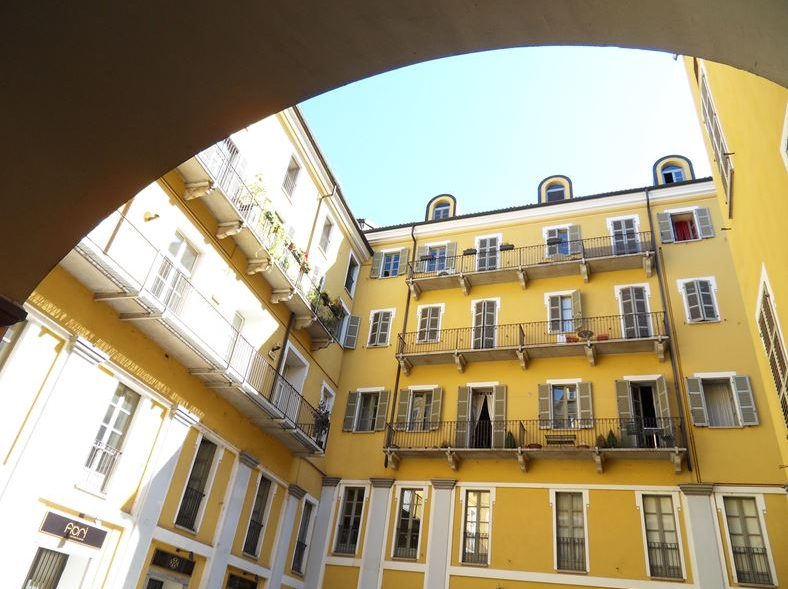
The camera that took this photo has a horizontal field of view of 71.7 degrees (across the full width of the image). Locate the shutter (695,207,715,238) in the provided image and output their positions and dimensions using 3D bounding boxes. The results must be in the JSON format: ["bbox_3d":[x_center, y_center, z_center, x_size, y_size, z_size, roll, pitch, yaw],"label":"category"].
[{"bbox_3d":[13.040,-2.991,22.861,0.471,1.548,0.050,-6,-35,22],"label":"shutter"}]

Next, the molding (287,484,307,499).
[{"bbox_3d":[-3.705,7.596,20.960,0.210,0.324,1.045,-3,-34,17],"label":"molding"}]

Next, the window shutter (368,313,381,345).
[{"bbox_3d":[-0.828,1.511,24.265,0.440,1.660,0.050,-16,-40,33],"label":"window shutter"}]

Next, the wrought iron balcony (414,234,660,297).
[{"bbox_3d":[5.490,-1.075,23.286,10.231,1.658,0.760,-6,-37,20],"label":"wrought iron balcony"}]

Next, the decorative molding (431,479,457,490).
[{"bbox_3d":[1.933,7.258,20.788,1.025,0.318,0.200,-6,-35,22],"label":"decorative molding"}]

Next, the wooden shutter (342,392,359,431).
[{"bbox_3d":[-1.847,5.136,23.953,0.480,1.833,0.050,-6,-35,21],"label":"wooden shutter"}]

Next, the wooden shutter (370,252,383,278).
[{"bbox_3d":[-0.879,-1.517,28.248,0.470,1.597,0.050,-6,-35,21],"label":"wooden shutter"}]

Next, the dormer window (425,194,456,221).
[{"bbox_3d":[2.760,-4.244,29.850,1.690,2.154,1.300,-6,-35,21],"label":"dormer window"}]

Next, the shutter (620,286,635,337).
[{"bbox_3d":[9.422,0.862,21.854,0.480,2.614,0.050,-12,-38,28],"label":"shutter"}]

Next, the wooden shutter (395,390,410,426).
[{"bbox_3d":[0.367,4.781,22.656,0.465,1.756,0.050,-4,-34,18],"label":"wooden shutter"}]

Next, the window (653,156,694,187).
[{"bbox_3d":[13.251,-5.309,25.821,1.732,2.228,1.300,-6,-35,21],"label":"window"}]

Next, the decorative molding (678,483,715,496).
[{"bbox_3d":[9.809,6.347,17.672,1.025,0.318,0.200,-6,-35,22],"label":"decorative molding"}]

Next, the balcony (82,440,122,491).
[{"bbox_3d":[-6.332,3.723,11.838,0.070,0.950,0.860,-2,-34,17],"label":"balcony"}]

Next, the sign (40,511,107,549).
[{"bbox_3d":[-6.191,4.662,10.712,0.080,0.355,1.570,-4,-35,18],"label":"sign"}]

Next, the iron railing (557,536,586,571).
[{"bbox_3d":[5.478,8.011,16.793,0.849,0.912,0.060,-6,-37,20],"label":"iron railing"}]

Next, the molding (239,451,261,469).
[{"bbox_3d":[-4.538,5.223,17.181,0.250,0.310,1.000,-2,-34,17],"label":"molding"}]

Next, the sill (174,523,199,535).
[{"bbox_3d":[-5.567,6.244,14.436,0.220,0.070,0.997,-3,-34,17],"label":"sill"}]

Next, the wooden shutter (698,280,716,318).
[{"bbox_3d":[12.115,0.213,21.086,0.480,1.789,0.050,-2,-34,15],"label":"wooden shutter"}]

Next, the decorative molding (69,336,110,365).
[{"bbox_3d":[-6.744,1.306,12.075,0.200,0.324,1.004,-3,-34,17],"label":"decorative molding"}]

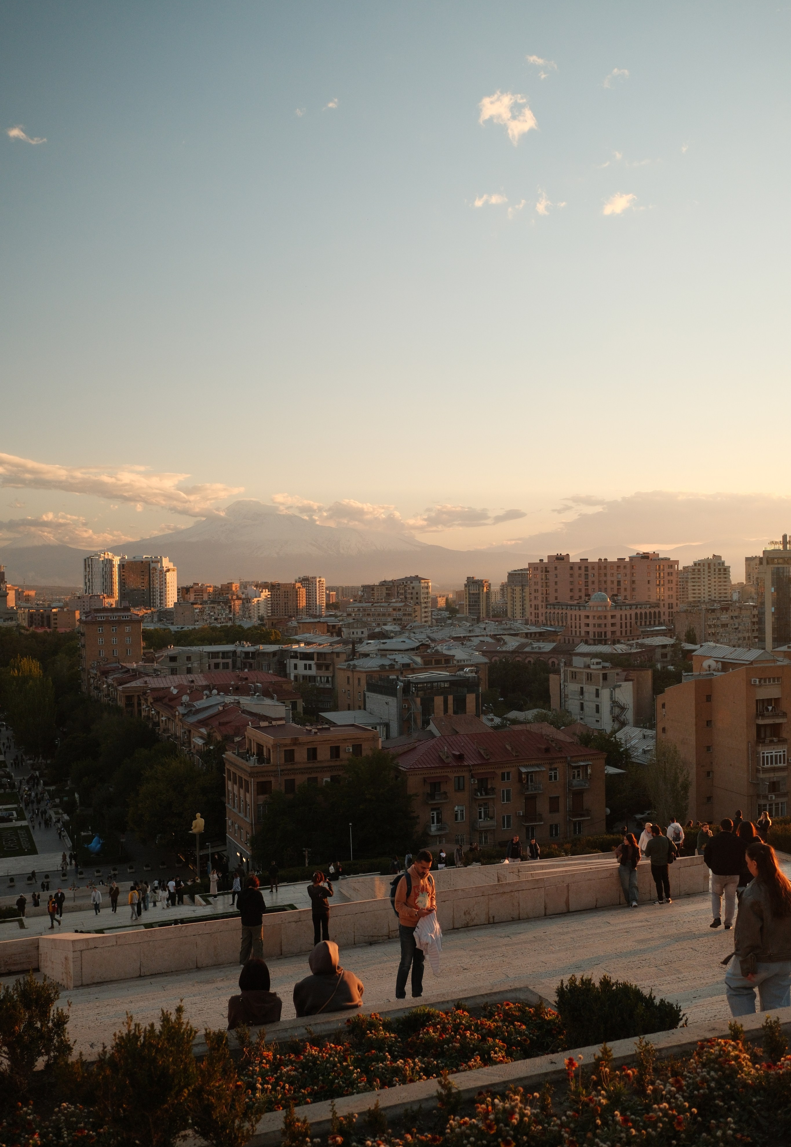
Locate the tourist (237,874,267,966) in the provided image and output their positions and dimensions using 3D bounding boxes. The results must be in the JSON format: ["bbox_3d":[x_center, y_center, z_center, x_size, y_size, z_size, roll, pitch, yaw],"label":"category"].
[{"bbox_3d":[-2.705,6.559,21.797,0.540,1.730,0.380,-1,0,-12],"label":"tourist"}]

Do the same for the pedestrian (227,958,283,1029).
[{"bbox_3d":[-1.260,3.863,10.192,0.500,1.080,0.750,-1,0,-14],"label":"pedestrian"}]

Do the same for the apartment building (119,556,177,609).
[{"bbox_3d":[-217.419,16.441,1015.863,45.000,62.000,19.000,-1,0,18],"label":"apartment building"}]

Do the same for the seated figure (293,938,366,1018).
[{"bbox_3d":[-0.559,3.404,9.599,0.600,0.720,0.480,-1,0,-9],"label":"seated figure"}]

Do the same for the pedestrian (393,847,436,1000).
[{"bbox_3d":[0.221,3.978,12.997,0.500,1.740,0.380,-1,0,-37],"label":"pedestrian"}]

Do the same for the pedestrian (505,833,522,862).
[{"bbox_3d":[3.973,9.585,38.497,0.550,1.750,0.380,-1,0,6],"label":"pedestrian"}]

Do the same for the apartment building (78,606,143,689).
[{"bbox_3d":[-81.647,25.631,329.913,15.200,32.000,15.000,-1,0,-25],"label":"apartment building"}]

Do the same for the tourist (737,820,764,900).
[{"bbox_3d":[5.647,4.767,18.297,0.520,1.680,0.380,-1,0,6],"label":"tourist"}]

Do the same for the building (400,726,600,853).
[{"bbox_3d":[9.838,24.826,130.372,24.505,13.400,13.282,-1,0,-23],"label":"building"}]

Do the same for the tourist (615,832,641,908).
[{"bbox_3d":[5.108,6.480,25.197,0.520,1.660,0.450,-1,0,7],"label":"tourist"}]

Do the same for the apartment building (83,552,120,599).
[{"bbox_3d":[-263.125,15.237,1031.973,26.000,68.000,24.000,-1,0,-1],"label":"apartment building"}]

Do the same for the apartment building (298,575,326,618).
[{"bbox_3d":[-88.934,28.549,1223.128,24.000,50.000,18.000,-1,0,25],"label":"apartment building"}]

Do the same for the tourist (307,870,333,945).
[{"bbox_3d":[-1.440,6.569,22.297,0.520,1.650,0.420,-1,0,14],"label":"tourist"}]

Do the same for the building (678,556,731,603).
[{"bbox_3d":[258.494,12.859,961.959,40.000,56.000,24.000,-1,0,9],"label":"building"}]

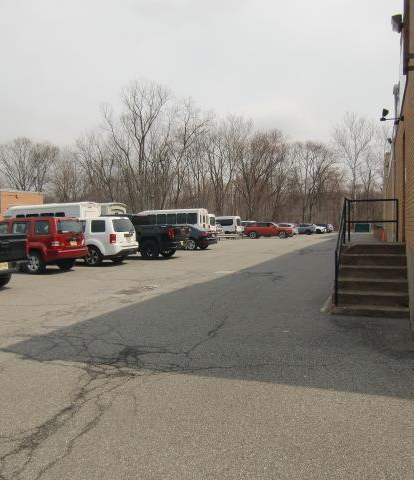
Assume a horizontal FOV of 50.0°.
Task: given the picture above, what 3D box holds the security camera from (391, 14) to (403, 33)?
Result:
[{"bbox_3d":[3.553,-4.067,8.246,0.220,0.320,0.240,0,2,21],"label":"security camera"}]

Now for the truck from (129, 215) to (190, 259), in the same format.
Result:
[{"bbox_3d":[-3.618,-0.133,20.563,5.450,1.880,1.920,0,2,21],"label":"truck"}]

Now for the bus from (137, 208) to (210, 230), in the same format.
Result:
[{"bbox_3d":[-3.347,-1.305,41.618,7.000,2.850,2.300,1,2,26],"label":"bus"}]

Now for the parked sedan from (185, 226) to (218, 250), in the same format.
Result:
[{"bbox_3d":[-1.771,-0.157,27.413,4.660,1.460,1.800,0,2,21],"label":"parked sedan"}]

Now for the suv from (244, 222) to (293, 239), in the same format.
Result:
[{"bbox_3d":[6.581,-0.999,47.431,4.900,1.740,1.960,0,2,21],"label":"suv"}]

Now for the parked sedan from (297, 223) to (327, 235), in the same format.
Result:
[{"bbox_3d":[14.421,-1.459,63.045,4.650,1.550,1.850,0,2,21],"label":"parked sedan"}]

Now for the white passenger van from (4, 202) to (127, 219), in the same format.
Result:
[{"bbox_3d":[-11.028,-0.980,31.520,7.400,2.950,2.350,1,2,27],"label":"white passenger van"}]

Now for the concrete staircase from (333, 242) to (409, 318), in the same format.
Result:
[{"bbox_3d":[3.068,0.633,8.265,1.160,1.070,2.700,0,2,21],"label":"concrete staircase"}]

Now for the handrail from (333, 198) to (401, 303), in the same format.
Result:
[{"bbox_3d":[3.213,0.080,8.630,1.080,1.950,3.200,0,2,21],"label":"handrail"}]

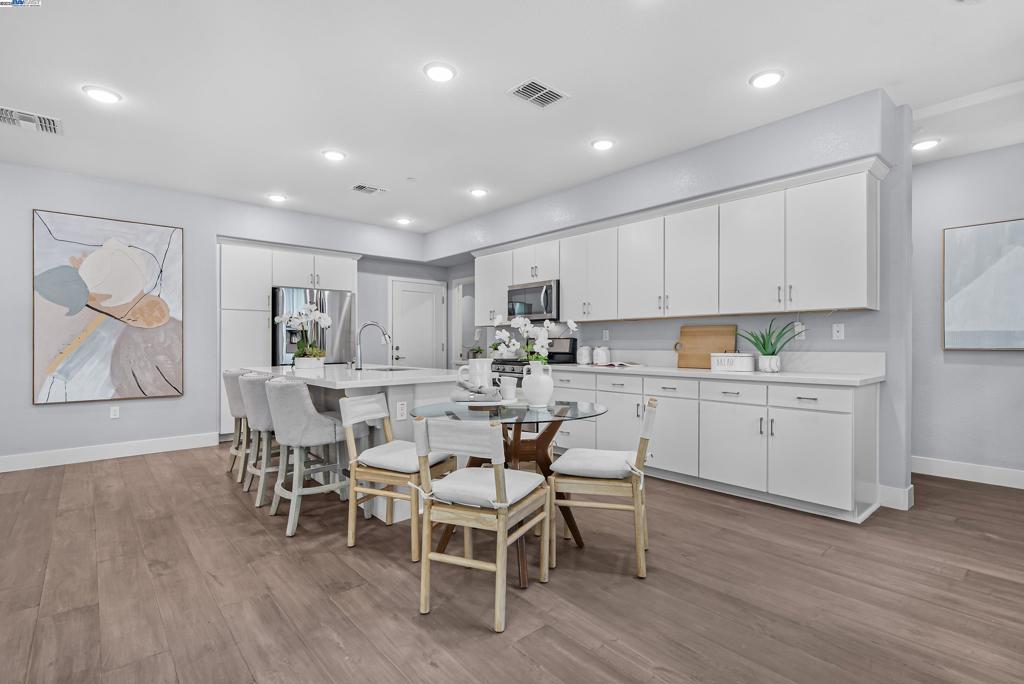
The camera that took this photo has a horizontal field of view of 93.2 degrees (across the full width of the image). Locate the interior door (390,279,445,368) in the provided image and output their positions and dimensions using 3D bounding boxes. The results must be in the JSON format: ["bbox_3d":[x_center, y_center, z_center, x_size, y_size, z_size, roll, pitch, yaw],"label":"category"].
[{"bbox_3d":[-1.425,0.126,7.409,0.896,2.047,0.050,0,0,-42],"label":"interior door"}]

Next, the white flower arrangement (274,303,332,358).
[{"bbox_3d":[-1.853,-0.093,4.300,0.500,0.510,0.300,0,0,0],"label":"white flower arrangement"}]

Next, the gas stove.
[{"bbox_3d":[0.243,0.562,5.466,0.690,1.190,0.765,0,0,-42],"label":"gas stove"}]

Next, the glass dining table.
[{"bbox_3d":[-0.014,0.764,2.733,1.100,0.765,1.100,0,0,0],"label":"glass dining table"}]

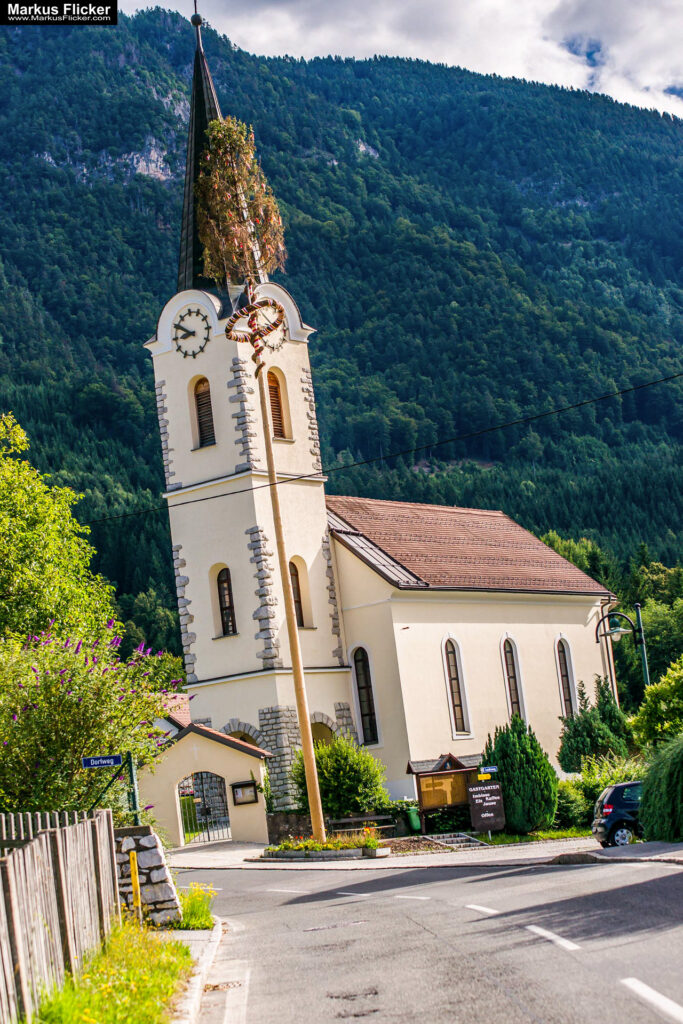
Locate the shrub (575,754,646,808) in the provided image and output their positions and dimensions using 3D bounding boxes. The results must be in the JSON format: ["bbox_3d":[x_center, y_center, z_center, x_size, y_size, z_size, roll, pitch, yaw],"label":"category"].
[{"bbox_3d":[8.105,8.301,60.000,2.400,2.100,2.100,-8,-9,7],"label":"shrub"}]

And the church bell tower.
[{"bbox_3d":[-3.568,-3.831,68.478,4.150,28.361,4.150,-13,-11,36],"label":"church bell tower"}]

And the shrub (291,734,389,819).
[{"bbox_3d":[-0.064,8.501,64.000,3.000,2.700,2.700,-7,-8,0],"label":"shrub"}]

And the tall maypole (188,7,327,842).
[{"bbox_3d":[-1.977,-1.467,59.562,2.500,22.800,2.500,-7,-8,0],"label":"tall maypole"}]

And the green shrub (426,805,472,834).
[{"bbox_3d":[3.281,9.343,60.500,1.400,0.900,0.950,-7,-8,0],"label":"green shrub"}]

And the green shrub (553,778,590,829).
[{"bbox_3d":[6.728,8.490,58.000,1.150,1.450,1.100,-7,-8,0],"label":"green shrub"}]

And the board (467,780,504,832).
[{"bbox_3d":[3.991,8.120,55.000,0.900,1.300,0.080,-7,-9,3],"label":"board"}]

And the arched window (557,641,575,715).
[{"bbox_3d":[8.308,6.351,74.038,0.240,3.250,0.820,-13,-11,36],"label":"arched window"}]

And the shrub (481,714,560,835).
[{"bbox_3d":[5.152,7.543,57.000,2.100,3.300,2.000,-7,-8,0],"label":"shrub"}]

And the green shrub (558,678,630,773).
[{"bbox_3d":[8.767,7.433,69.000,2.500,3.300,2.400,-7,-8,0],"label":"green shrub"}]

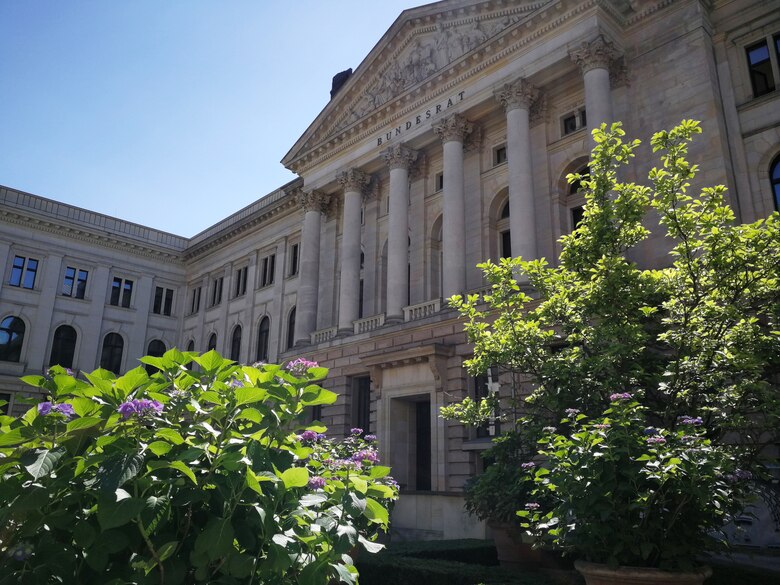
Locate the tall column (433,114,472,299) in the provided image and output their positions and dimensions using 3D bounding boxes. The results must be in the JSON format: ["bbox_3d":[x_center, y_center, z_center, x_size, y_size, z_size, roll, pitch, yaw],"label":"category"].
[{"bbox_3d":[2.866,-3.485,27.106,1.278,8.892,1.278,16,-23,-41],"label":"tall column"}]

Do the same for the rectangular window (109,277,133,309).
[{"bbox_3d":[-19.776,0.037,44.973,1.334,2.084,0.250,16,-23,-41],"label":"rectangular window"}]

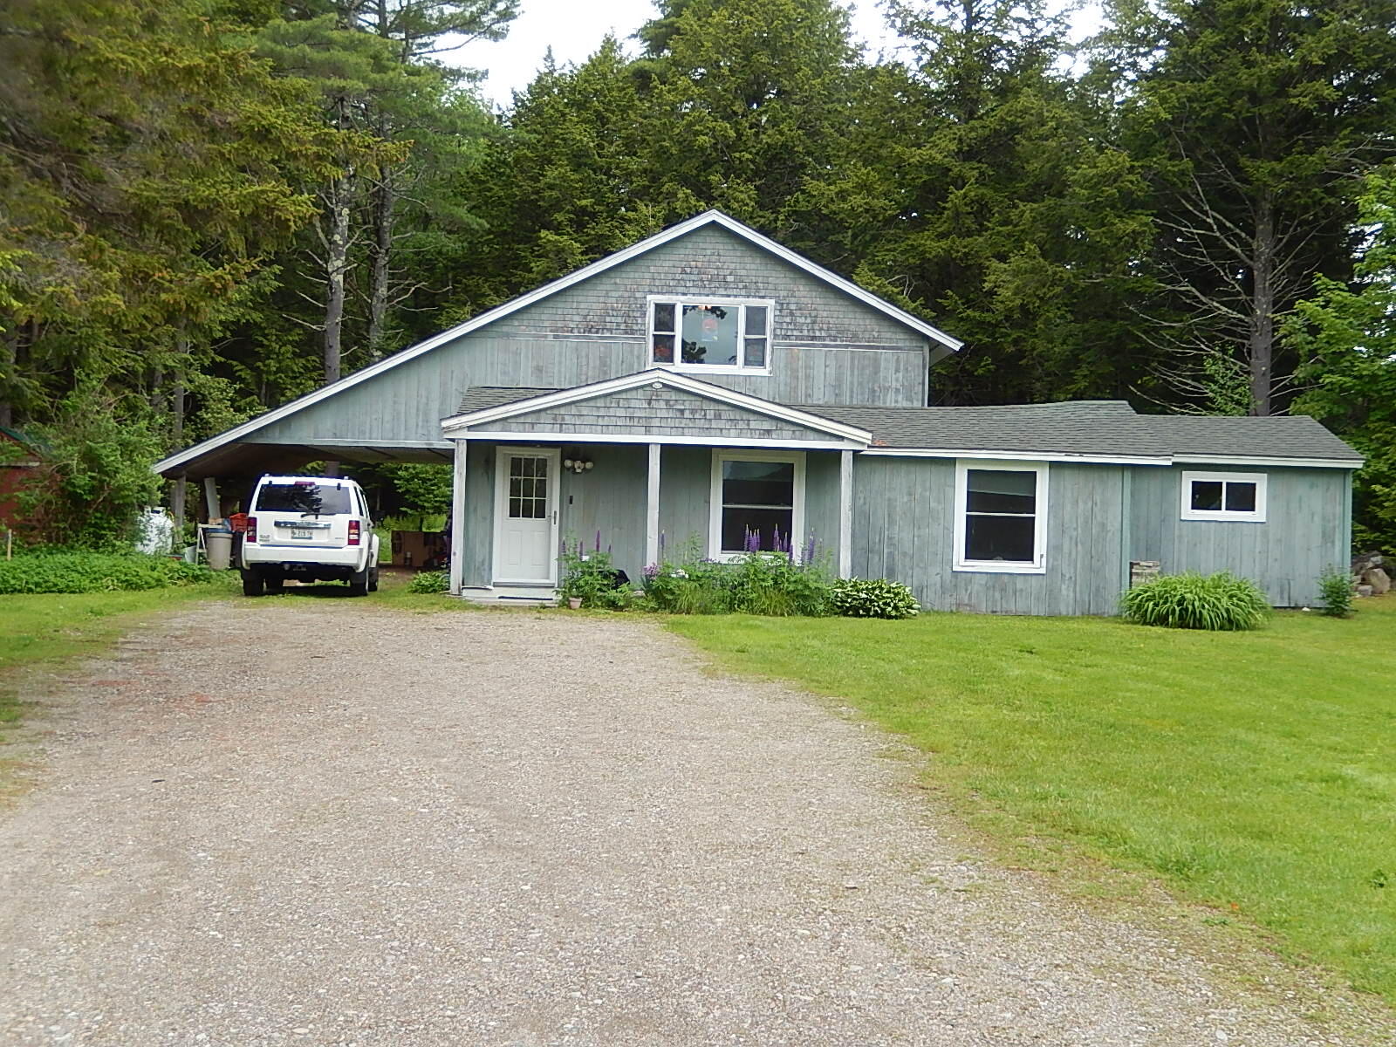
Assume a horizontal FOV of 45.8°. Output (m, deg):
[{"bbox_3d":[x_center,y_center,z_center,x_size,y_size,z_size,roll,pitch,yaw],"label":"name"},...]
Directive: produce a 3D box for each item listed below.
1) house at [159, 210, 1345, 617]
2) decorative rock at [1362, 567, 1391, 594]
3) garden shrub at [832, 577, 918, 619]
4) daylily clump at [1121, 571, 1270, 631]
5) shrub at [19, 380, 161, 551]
[{"bbox_3d":[0.587,-1.868,28.496,18.651,6.350,9.787,2,-1,-3],"label":"house"},{"bbox_3d":[12.021,1.029,29.300,0.520,0.470,0.450,2,-1,-3],"label":"decorative rock"},{"bbox_3d":[2.540,1.063,23.700,1.300,0.570,1.100,2,-1,-3],"label":"garden shrub"},{"bbox_3d":[7.136,1.086,23.700,2.100,0.800,1.700,2,-1,-3],"label":"daylily clump"},{"bbox_3d":[-9.855,-0.804,26.800,2.350,3.100,2.200,2,-1,-3],"label":"shrub"}]

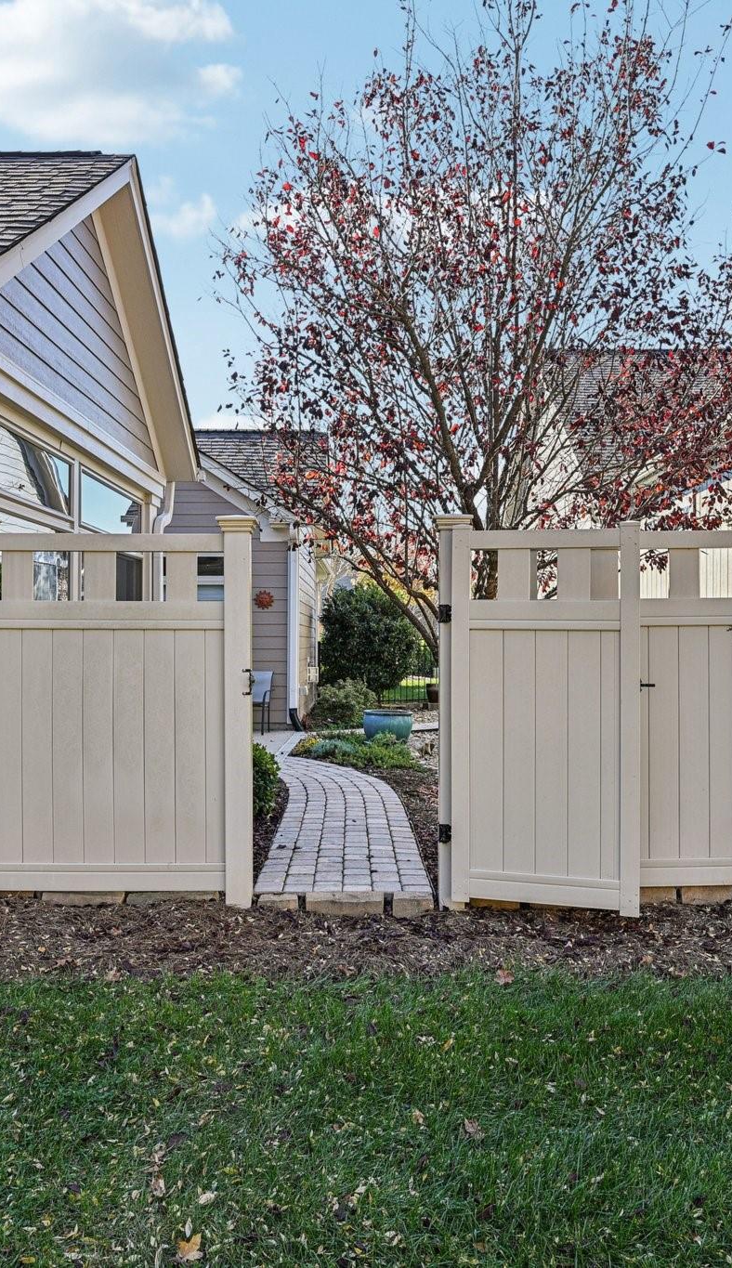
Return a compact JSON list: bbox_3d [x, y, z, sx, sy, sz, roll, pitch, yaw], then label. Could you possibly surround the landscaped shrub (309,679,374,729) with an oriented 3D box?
[{"bbox_3d":[-0.374,1.010,14.500,1.000,0.760,0.950,0,0,1],"label":"landscaped shrub"}]

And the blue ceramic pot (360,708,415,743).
[{"bbox_3d":[0.279,1.165,11.900,0.610,0.400,0.610,0,0,0],"label":"blue ceramic pot"}]

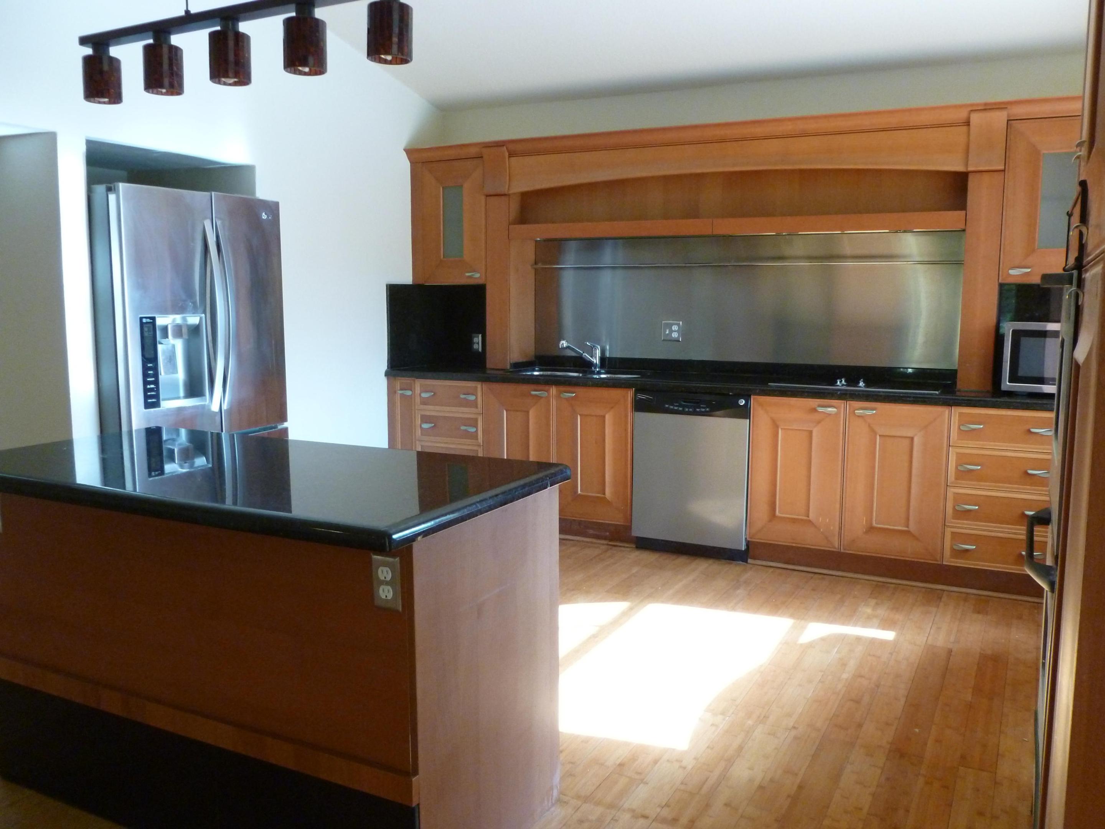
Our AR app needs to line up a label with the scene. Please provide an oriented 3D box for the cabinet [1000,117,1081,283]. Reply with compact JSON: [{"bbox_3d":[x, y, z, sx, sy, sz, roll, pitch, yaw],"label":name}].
[{"bbox_3d":[2.315,-0.971,4.114,0.430,0.721,0.338,4,9,25],"label":"cabinet"}]

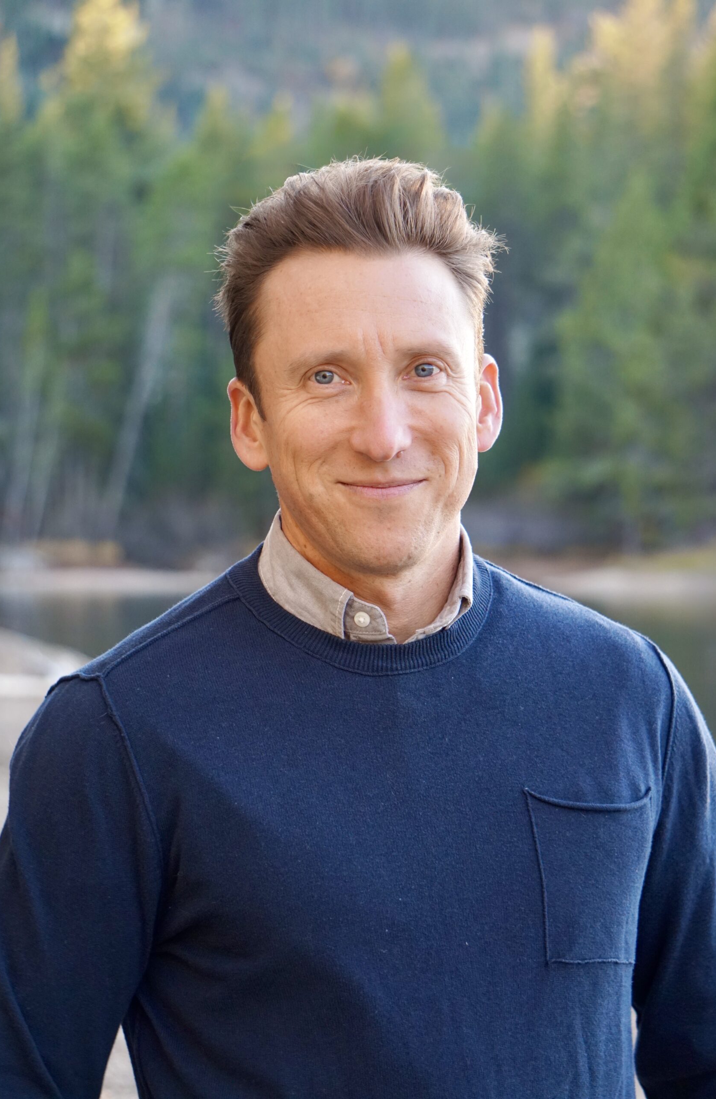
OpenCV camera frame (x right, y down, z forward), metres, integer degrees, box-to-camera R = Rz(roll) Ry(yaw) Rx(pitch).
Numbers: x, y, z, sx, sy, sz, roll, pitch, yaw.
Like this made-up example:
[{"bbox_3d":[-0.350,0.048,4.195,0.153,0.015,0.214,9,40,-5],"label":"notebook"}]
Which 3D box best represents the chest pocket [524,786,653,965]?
[{"bbox_3d":[0.146,0.208,2.120,0.094,0.113,0.025,0,3,-35],"label":"chest pocket"}]

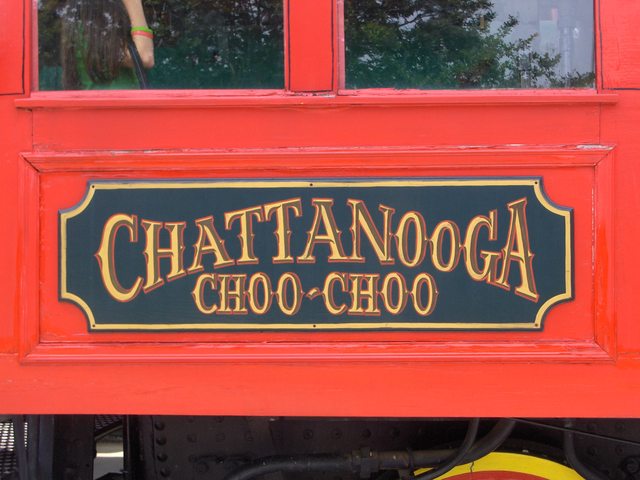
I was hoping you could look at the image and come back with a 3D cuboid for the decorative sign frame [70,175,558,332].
[{"bbox_3d":[-0.007,0.038,3.520,1.301,0.390,0.028,0,1,2],"label":"decorative sign frame"}]

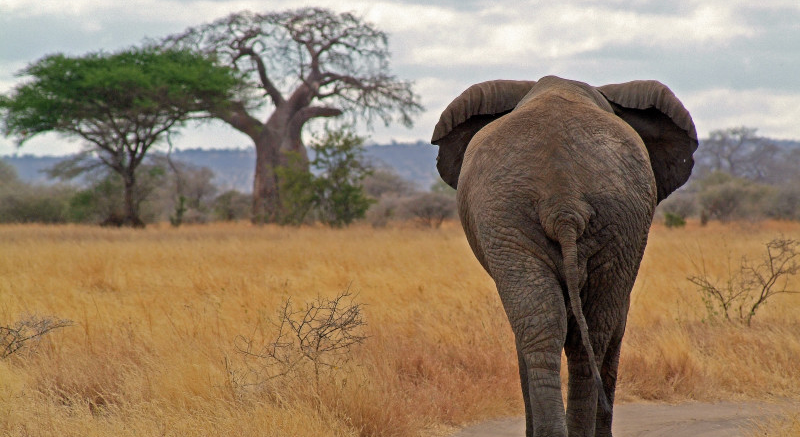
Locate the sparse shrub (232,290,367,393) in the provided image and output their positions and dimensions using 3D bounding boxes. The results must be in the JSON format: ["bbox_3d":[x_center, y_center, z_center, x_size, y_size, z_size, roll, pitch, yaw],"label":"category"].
[{"bbox_3d":[-0.904,1.155,60.000,1.220,1.040,1.050,0,0,0],"label":"sparse shrub"}]

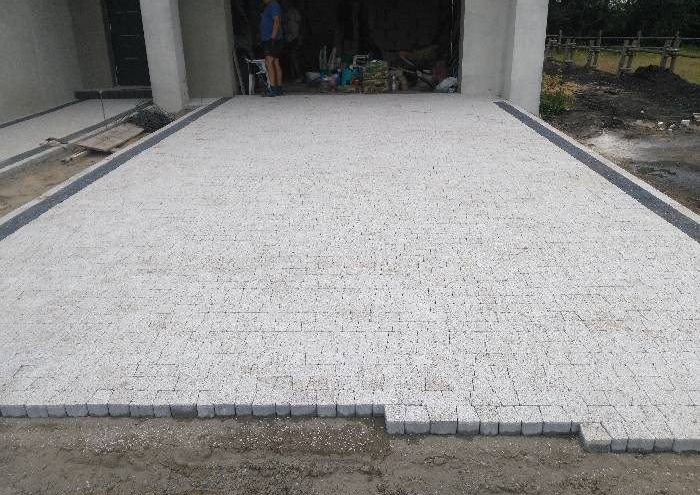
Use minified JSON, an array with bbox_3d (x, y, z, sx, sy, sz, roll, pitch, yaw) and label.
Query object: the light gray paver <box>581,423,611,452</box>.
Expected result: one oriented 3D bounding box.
[{"bbox_3d":[0.874,0.686,2.033,0.086,0.060,0.092,-1,22,2],"label":"light gray paver"}]

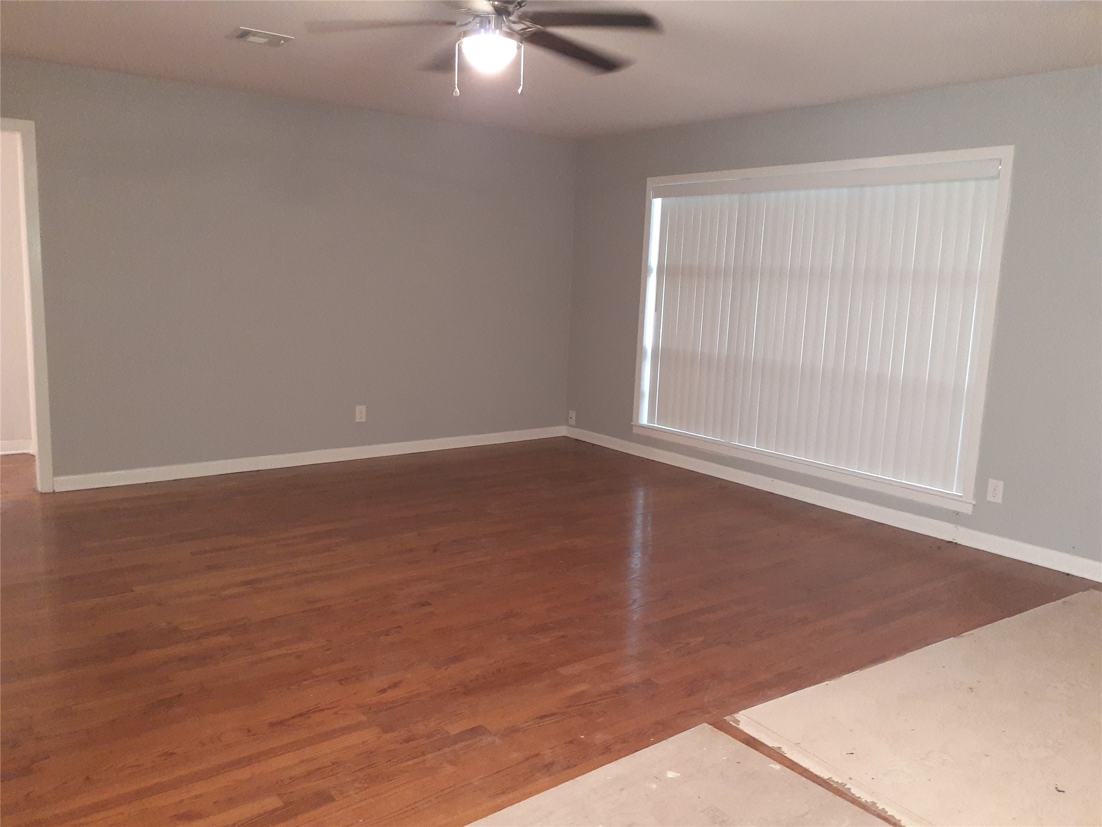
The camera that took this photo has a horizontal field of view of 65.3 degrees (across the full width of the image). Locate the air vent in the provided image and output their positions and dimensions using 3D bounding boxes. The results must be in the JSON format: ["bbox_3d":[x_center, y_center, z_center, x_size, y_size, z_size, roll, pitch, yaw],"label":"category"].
[{"bbox_3d":[-1.377,-1.778,4.071,0.265,0.030,0.230,-5,12,-38],"label":"air vent"}]

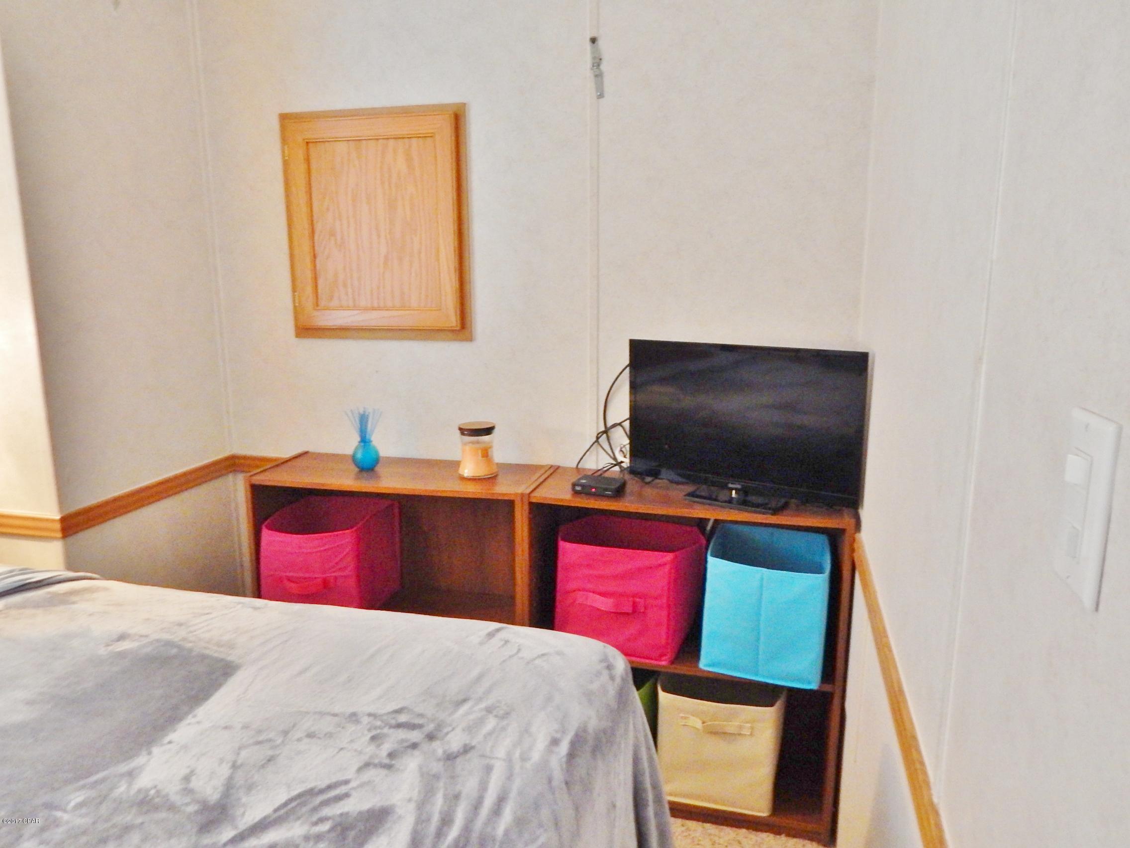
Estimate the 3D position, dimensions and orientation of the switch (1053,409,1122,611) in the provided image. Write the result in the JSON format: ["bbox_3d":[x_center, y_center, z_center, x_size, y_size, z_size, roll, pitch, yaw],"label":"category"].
[{"bbox_3d":[0.326,0.051,0.516,0.012,0.115,0.071,3,12,14],"label":"switch"}]

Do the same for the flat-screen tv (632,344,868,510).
[{"bbox_3d":[0.394,0.001,1.860,0.557,0.360,0.130,7,14,32],"label":"flat-screen tv"}]

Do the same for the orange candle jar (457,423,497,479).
[{"bbox_3d":[-0.228,0.067,2.126,0.103,0.131,0.103,0,12,0],"label":"orange candle jar"}]

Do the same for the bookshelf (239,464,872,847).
[{"bbox_3d":[-0.066,0.531,2.159,1.510,0.794,0.287,3,12,14],"label":"bookshelf"}]

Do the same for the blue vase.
[{"bbox_3d":[-0.538,0.083,2.196,0.074,0.076,0.074,3,12,14],"label":"blue vase"}]

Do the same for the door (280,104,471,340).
[{"bbox_3d":[-0.516,-0.532,2.211,0.542,0.609,0.036,3,12,14],"label":"door"}]

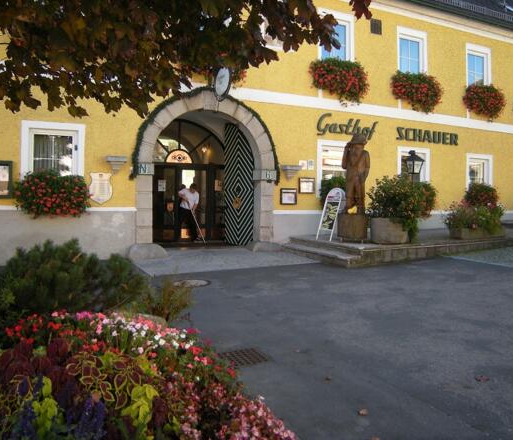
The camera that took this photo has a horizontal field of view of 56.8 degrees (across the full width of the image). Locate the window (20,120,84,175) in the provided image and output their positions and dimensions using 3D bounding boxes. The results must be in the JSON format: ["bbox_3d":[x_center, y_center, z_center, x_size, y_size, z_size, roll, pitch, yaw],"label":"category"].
[{"bbox_3d":[-4.417,-1.447,10.379,1.270,1.308,0.200,0,0,-26],"label":"window"}]

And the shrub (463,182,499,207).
[{"bbox_3d":[7.107,-0.790,14.995,1.100,0.780,0.600,0,0,-25],"label":"shrub"}]

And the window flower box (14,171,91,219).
[{"bbox_3d":[-4.145,-0.536,9.597,1.420,0.950,0.650,0,0,-25],"label":"window flower box"}]

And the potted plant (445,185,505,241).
[{"bbox_3d":[5.675,-0.246,12.300,1.500,1.380,0.680,0,0,-25],"label":"potted plant"}]

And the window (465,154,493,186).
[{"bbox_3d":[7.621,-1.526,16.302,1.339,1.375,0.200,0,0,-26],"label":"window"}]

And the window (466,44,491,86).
[{"bbox_3d":[7.562,-5.161,16.251,1.284,1.488,0.200,0,0,-26],"label":"window"}]

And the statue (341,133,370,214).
[{"bbox_3d":[2.179,-1.029,10.500,0.600,1.800,0.500,0,0,-10],"label":"statue"}]

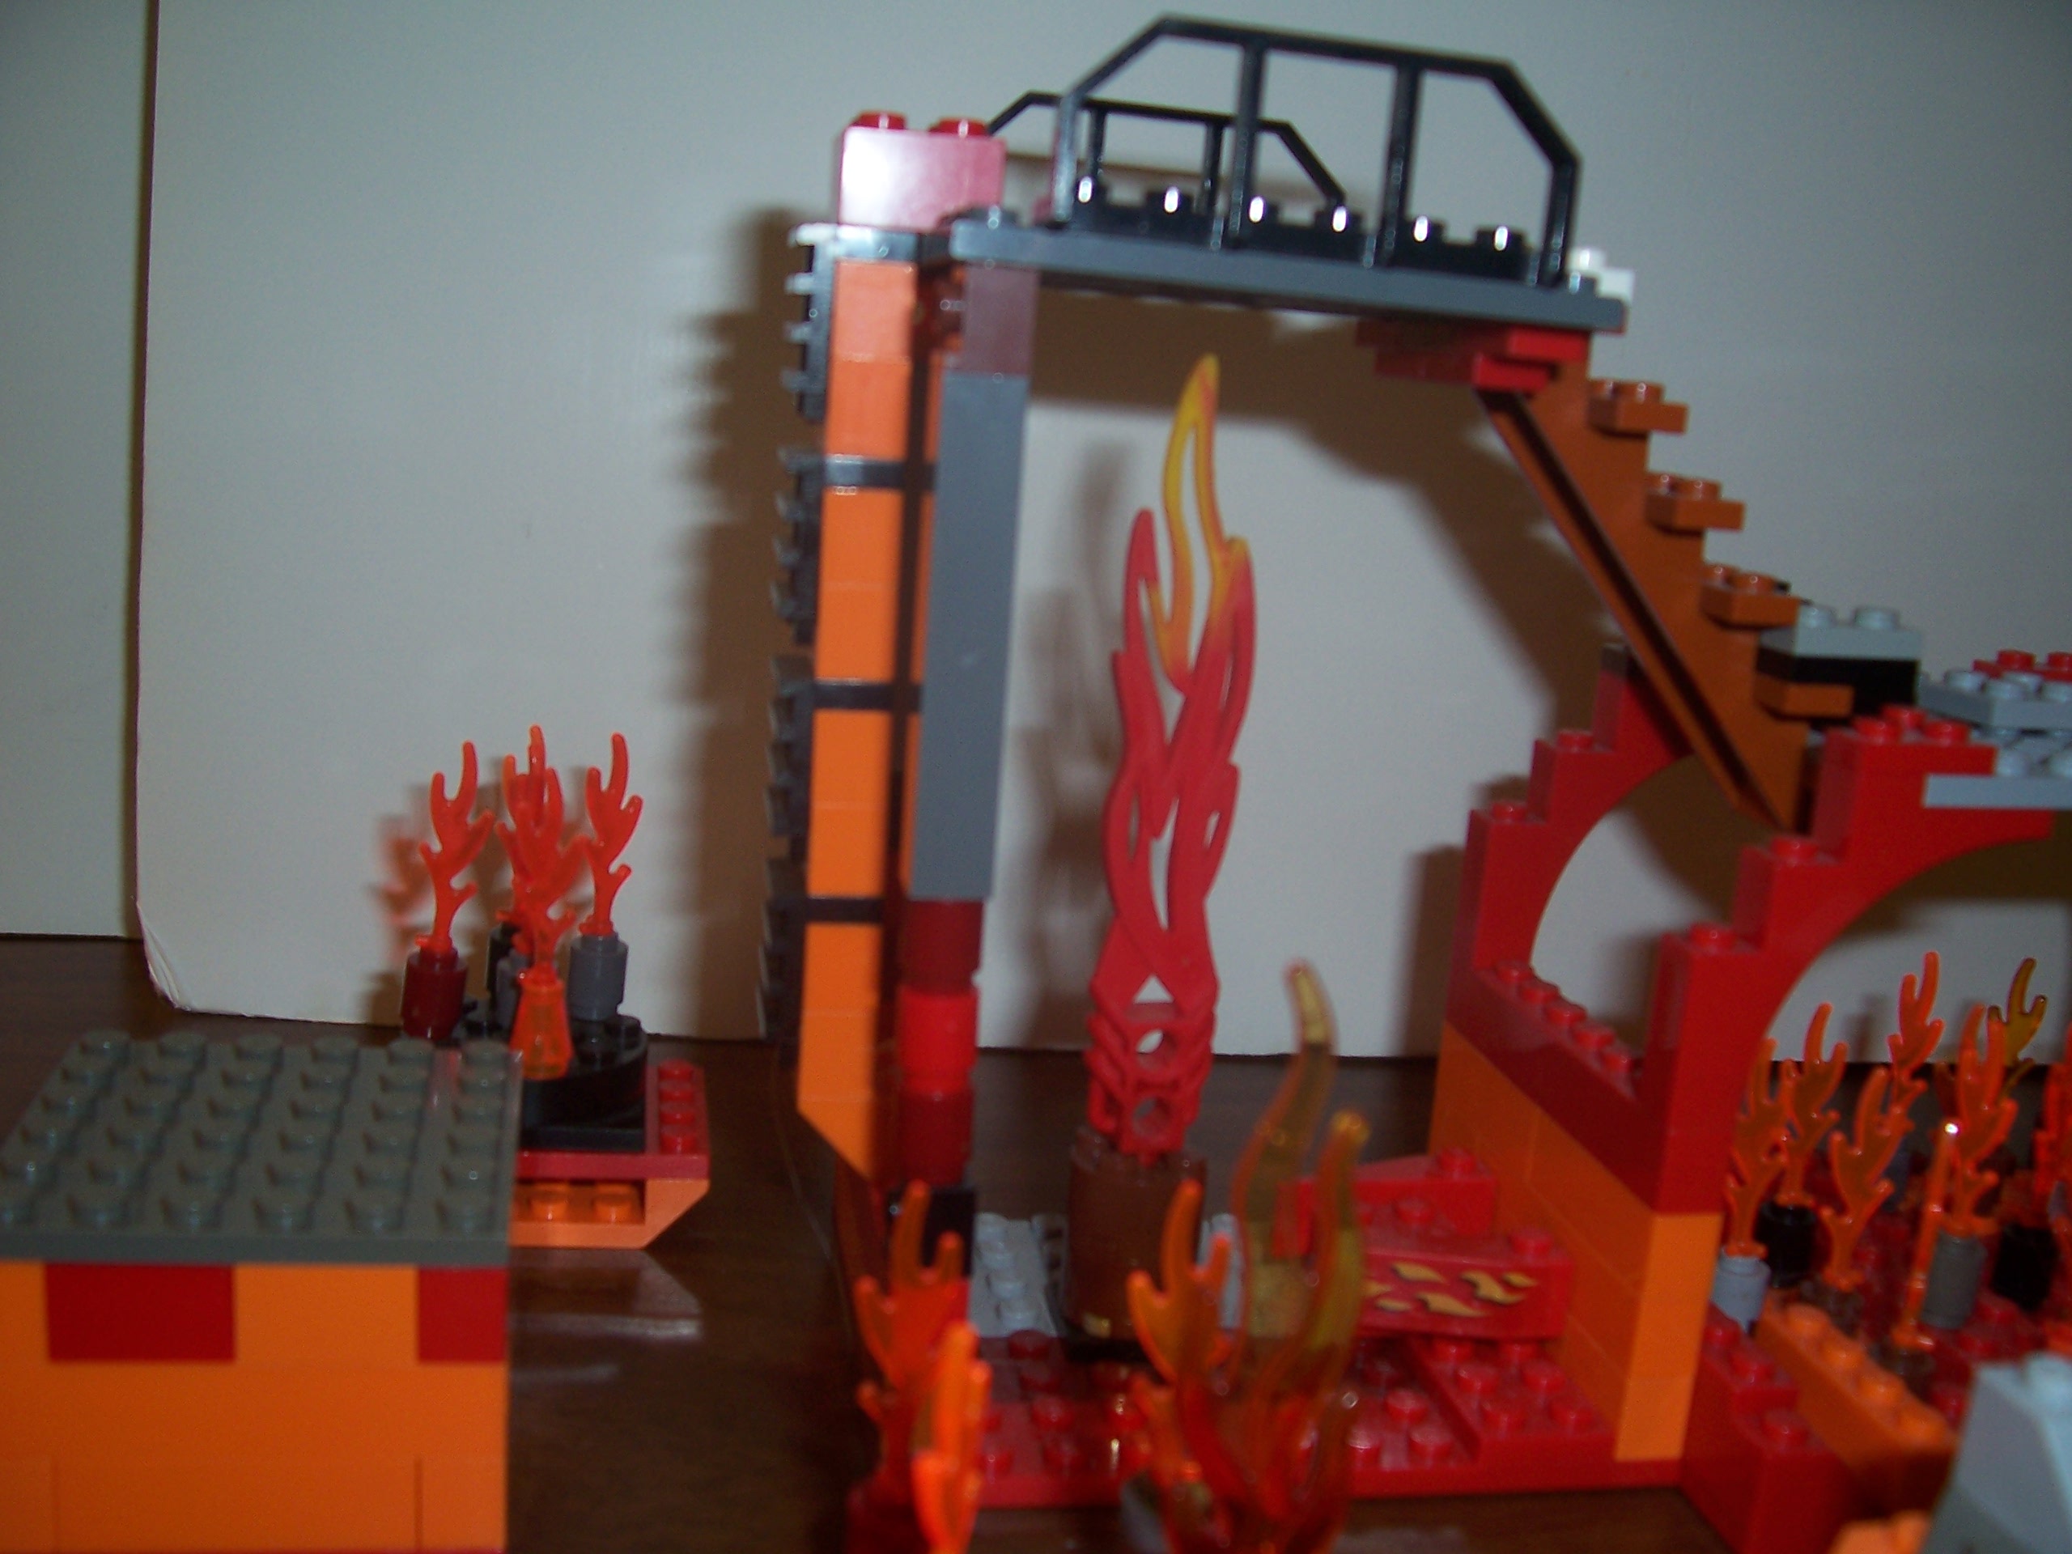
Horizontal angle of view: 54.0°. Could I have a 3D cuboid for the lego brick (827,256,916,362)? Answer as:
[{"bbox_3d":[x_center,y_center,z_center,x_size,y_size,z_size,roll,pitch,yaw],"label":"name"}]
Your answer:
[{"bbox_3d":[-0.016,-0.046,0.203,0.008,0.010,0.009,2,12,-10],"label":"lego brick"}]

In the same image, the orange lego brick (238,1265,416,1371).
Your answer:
[{"bbox_3d":[-0.064,0.046,0.184,0.016,0.010,0.010,2,12,-13],"label":"orange lego brick"}]

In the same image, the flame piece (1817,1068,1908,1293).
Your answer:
[{"bbox_3d":[0.095,0.047,0.235,0.009,0.027,0.005,9,12,24],"label":"flame piece"}]

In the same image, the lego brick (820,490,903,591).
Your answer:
[{"bbox_3d":[-0.018,-0.025,0.209,0.008,0.010,0.010,2,11,-10],"label":"lego brick"}]

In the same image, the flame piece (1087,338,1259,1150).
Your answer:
[{"bbox_3d":[0.015,-0.002,0.224,0.015,0.088,0.007,1,12,-9],"label":"flame piece"}]

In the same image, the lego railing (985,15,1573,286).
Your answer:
[{"bbox_3d":[0.020,-0.064,0.215,0.049,0.020,0.068,2,12,-10],"label":"lego railing"}]

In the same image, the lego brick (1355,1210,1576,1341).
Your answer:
[{"bbox_3d":[0.044,0.057,0.233,0.030,0.010,0.015,3,11,-5],"label":"lego brick"}]

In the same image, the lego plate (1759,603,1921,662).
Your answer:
[{"bbox_3d":[0.089,-0.016,0.225,0.015,0.005,0.008,2,12,-10],"label":"lego plate"}]

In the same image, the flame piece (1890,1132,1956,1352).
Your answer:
[{"bbox_3d":[0.097,0.050,0.222,0.005,0.026,0.009,10,13,28],"label":"flame piece"}]

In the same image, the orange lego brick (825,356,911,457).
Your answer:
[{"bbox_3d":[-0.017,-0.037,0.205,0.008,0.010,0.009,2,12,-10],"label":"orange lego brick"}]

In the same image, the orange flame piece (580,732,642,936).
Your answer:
[{"bbox_3d":[-0.056,0.008,0.269,0.009,0.028,0.004,1,12,-12],"label":"orange flame piece"}]

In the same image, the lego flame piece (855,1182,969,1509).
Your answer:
[{"bbox_3d":[-0.010,0.045,0.161,0.009,0.026,0.004,3,12,-3],"label":"lego flame piece"}]

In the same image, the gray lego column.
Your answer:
[{"bbox_3d":[-0.006,-0.018,0.189,0.008,0.057,0.008,2,11,-10],"label":"gray lego column"}]

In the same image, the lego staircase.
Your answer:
[{"bbox_3d":[0.064,-0.023,0.231,0.051,0.054,0.032,2,12,-10],"label":"lego staircase"}]

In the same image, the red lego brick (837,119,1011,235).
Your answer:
[{"bbox_3d":[-0.012,-0.059,0.202,0.016,0.011,0.015,2,12,-10],"label":"red lego brick"}]

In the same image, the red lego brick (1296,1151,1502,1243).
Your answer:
[{"bbox_3d":[0.041,0.051,0.248,0.028,0.011,0.010,2,12,-10],"label":"red lego brick"}]

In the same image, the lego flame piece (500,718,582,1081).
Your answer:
[{"bbox_3d":[-0.063,0.016,0.258,0.011,0.045,0.009,3,11,-6],"label":"lego flame piece"}]

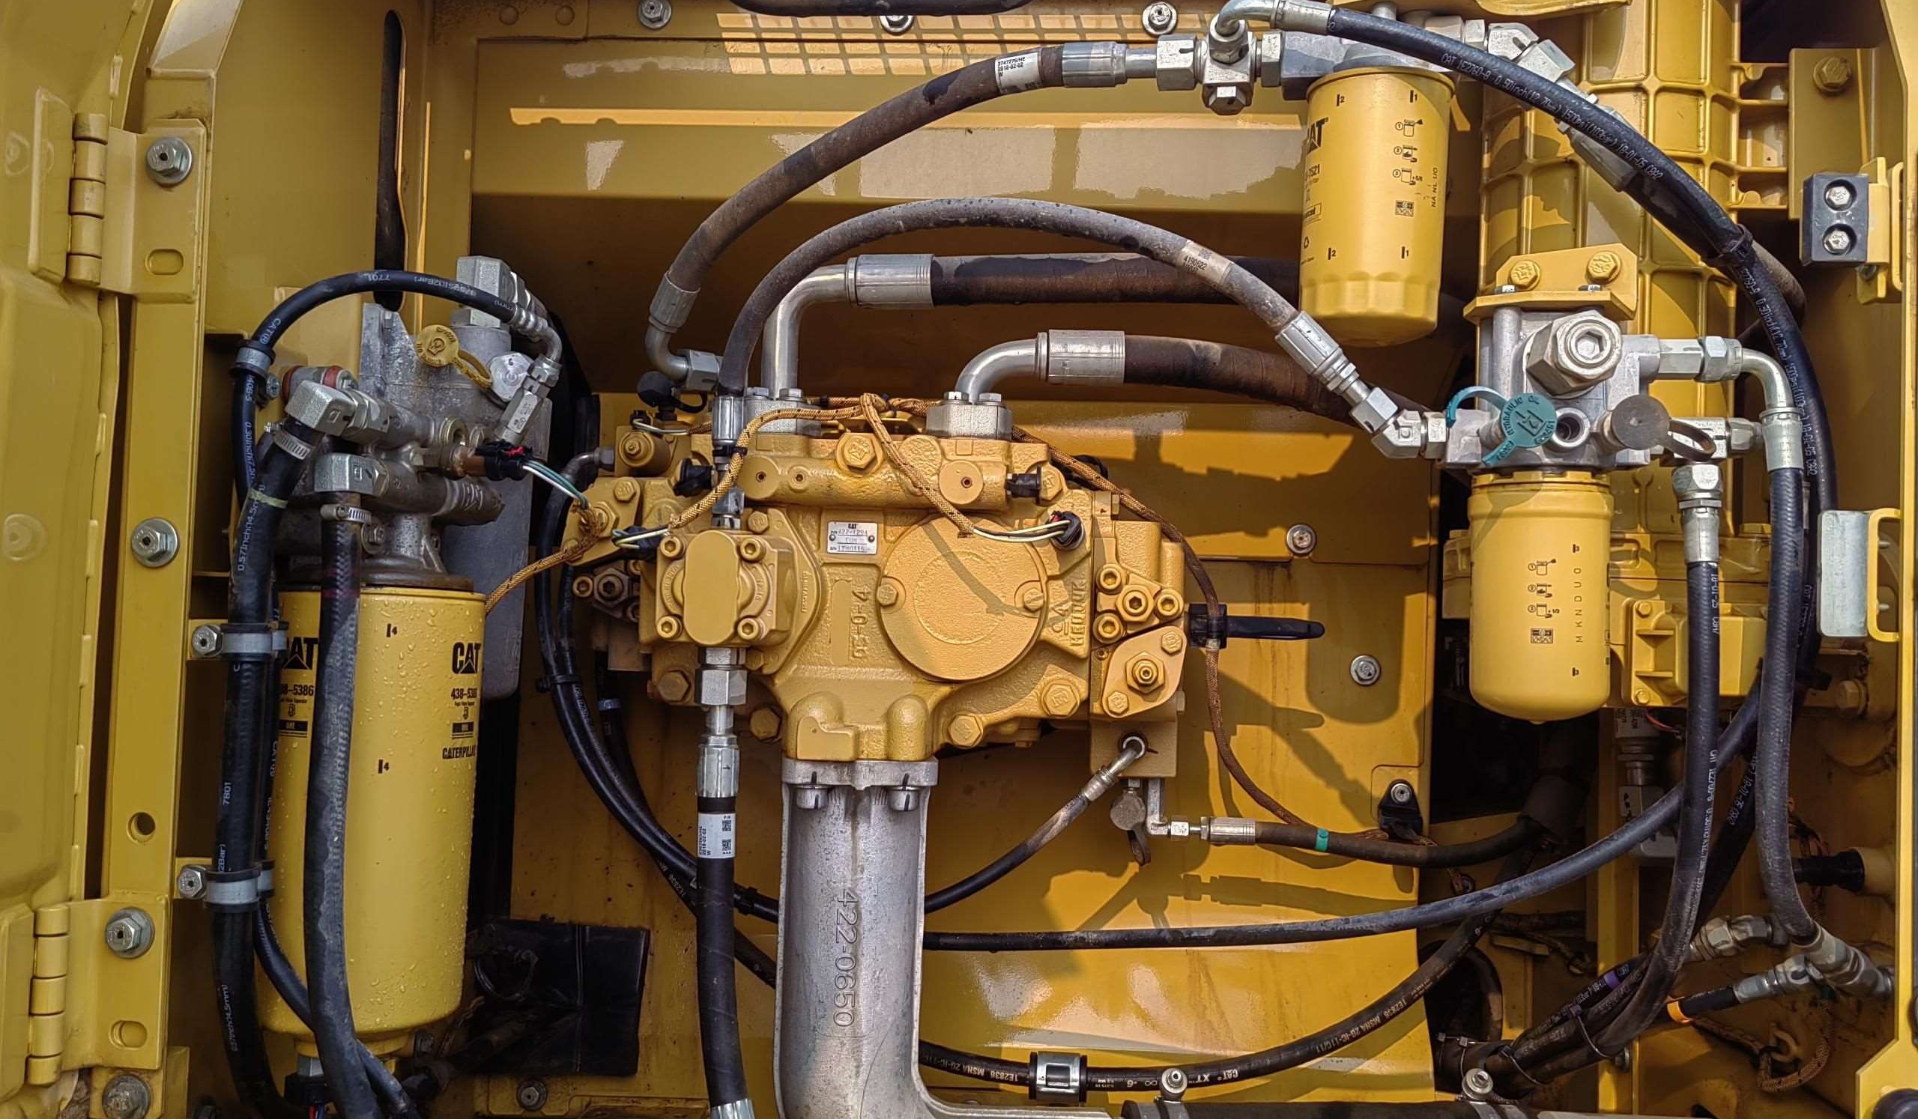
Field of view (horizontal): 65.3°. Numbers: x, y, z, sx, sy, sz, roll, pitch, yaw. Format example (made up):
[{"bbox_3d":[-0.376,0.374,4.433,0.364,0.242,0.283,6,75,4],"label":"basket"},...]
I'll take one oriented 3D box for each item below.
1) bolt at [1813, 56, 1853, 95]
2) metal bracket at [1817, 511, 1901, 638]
[{"bbox_3d":[0.619,-0.343,1.060,0.026,0.026,0.016,1,-2,3],"label":"bolt"},{"bbox_3d":[0.584,0.010,0.970,0.047,0.083,0.023,1,-2,3],"label":"metal bracket"}]

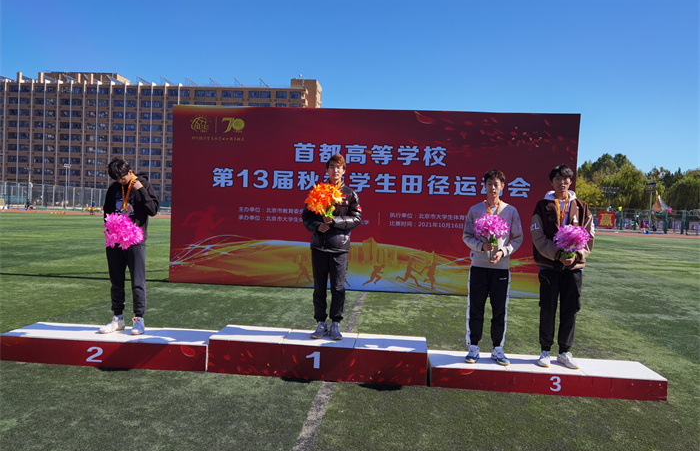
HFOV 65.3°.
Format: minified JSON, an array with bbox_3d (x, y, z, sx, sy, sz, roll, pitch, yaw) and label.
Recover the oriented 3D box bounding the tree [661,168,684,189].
[{"bbox_3d":[68.136,-5.687,115.000,7.000,13.500,7.000,3,2,27],"label":"tree"}]

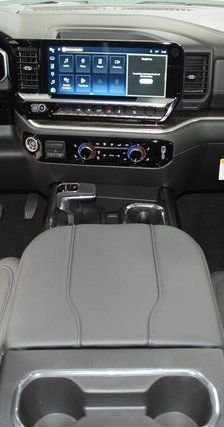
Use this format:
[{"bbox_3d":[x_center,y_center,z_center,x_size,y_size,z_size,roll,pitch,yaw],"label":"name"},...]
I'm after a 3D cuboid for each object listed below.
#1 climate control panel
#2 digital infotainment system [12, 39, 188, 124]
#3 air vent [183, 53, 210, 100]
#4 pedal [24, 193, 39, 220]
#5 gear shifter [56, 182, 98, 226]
[{"bbox_3d":[-0.041,-0.178,1.359,0.415,0.090,0.060,4,22,7],"label":"climate control panel"},{"bbox_3d":[-0.031,-0.356,1.290,0.435,0.210,0.090,4,24,7],"label":"digital infotainment system"},{"bbox_3d":[0.230,-0.372,1.304,0.078,0.127,0.050,0,26,0],"label":"air vent"},{"bbox_3d":[-0.289,-0.029,1.722,0.052,0.125,0.040,0,-7,0],"label":"pedal"},{"bbox_3d":[-0.096,-0.024,1.251,0.100,0.130,0.085,0,16,0],"label":"gear shifter"}]

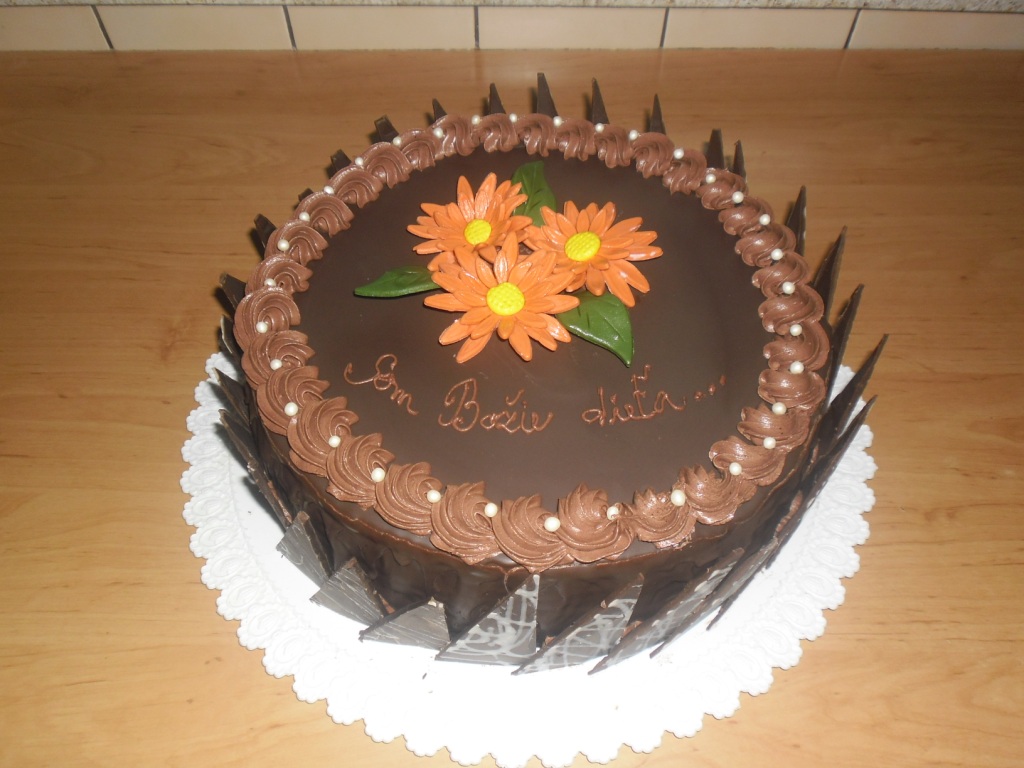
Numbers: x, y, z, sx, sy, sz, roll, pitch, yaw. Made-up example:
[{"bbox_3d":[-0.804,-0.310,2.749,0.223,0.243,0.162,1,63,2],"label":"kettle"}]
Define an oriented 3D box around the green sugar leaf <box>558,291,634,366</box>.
[{"bbox_3d":[0.040,-0.028,0.361,0.032,0.010,0.056,-20,57,-13],"label":"green sugar leaf"}]

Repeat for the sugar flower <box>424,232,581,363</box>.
[{"bbox_3d":[-0.004,-0.039,0.359,0.070,0.026,0.072,-1,54,0],"label":"sugar flower"}]

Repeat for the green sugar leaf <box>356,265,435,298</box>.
[{"bbox_3d":[-0.046,-0.048,0.376,0.055,0.010,0.023,-8,55,-6],"label":"green sugar leaf"}]

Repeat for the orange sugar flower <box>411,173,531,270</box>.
[{"bbox_3d":[-0.020,-0.078,0.389,0.062,0.023,0.066,-1,54,0],"label":"orange sugar flower"}]

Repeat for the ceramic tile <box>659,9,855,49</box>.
[{"bbox_3d":[0.197,-0.287,0.639,0.147,0.036,0.008,0,54,1],"label":"ceramic tile"}]

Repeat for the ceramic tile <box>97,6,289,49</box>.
[{"bbox_3d":[-0.254,-0.289,0.644,0.147,0.036,0.008,0,54,1],"label":"ceramic tile"}]

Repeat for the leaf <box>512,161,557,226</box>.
[{"bbox_3d":[0.012,-0.096,0.410,0.026,0.010,0.055,5,55,4],"label":"leaf"}]

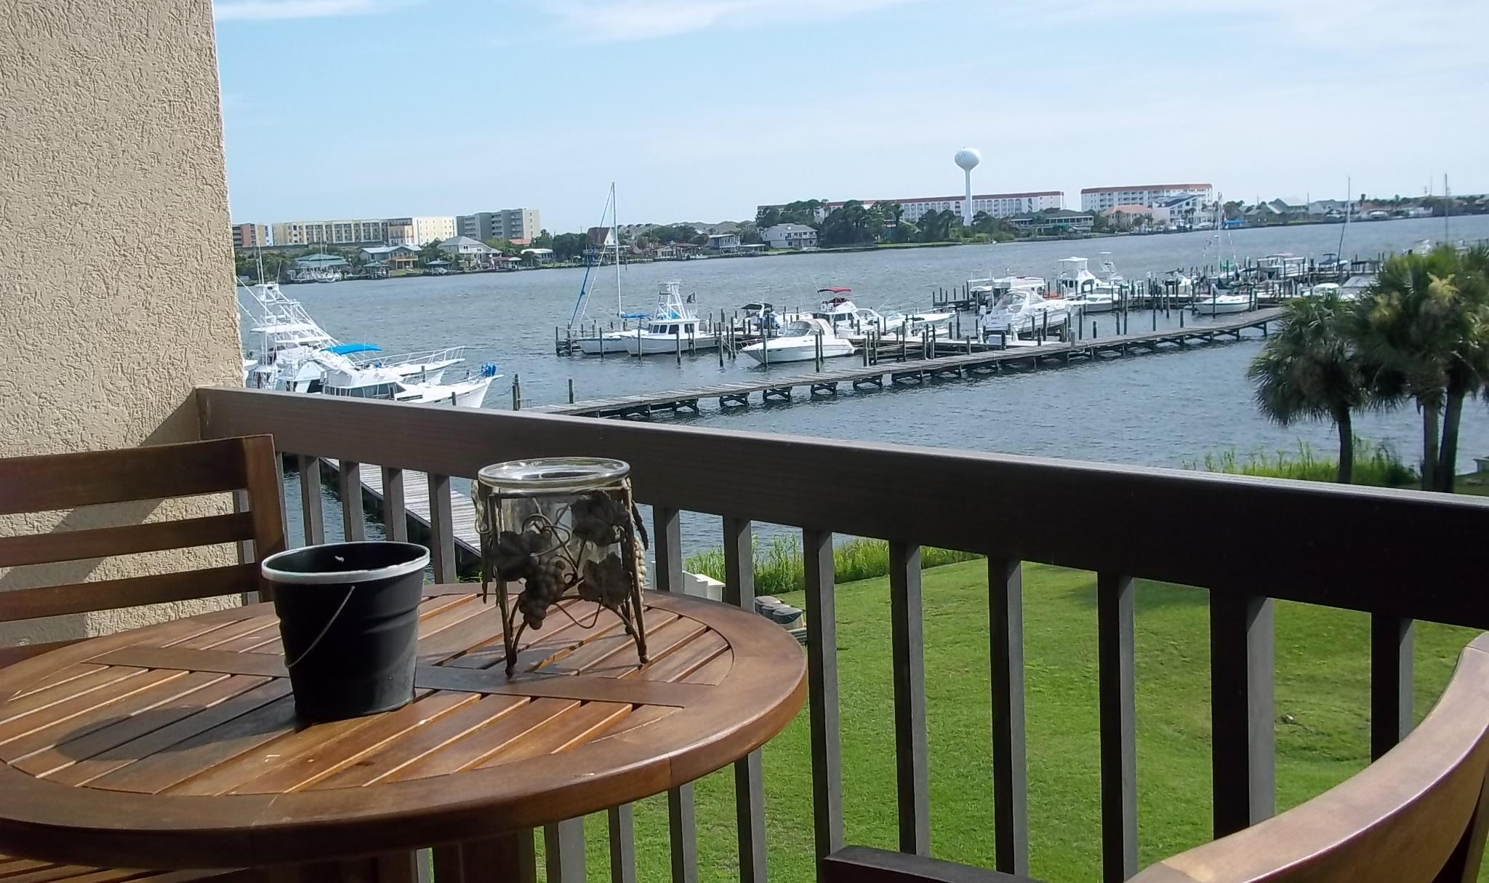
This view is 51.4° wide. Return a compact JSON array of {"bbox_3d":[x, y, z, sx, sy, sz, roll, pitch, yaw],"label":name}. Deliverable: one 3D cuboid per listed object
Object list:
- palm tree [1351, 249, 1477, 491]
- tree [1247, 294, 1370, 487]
[{"bbox_3d":[15.473,-1.419,35.729,2.900,5.800,2.900,1,8,23],"label":"palm tree"},{"bbox_3d":[13.472,-0.963,36.787,3.000,4.900,3.000,0,8,20],"label":"tree"}]

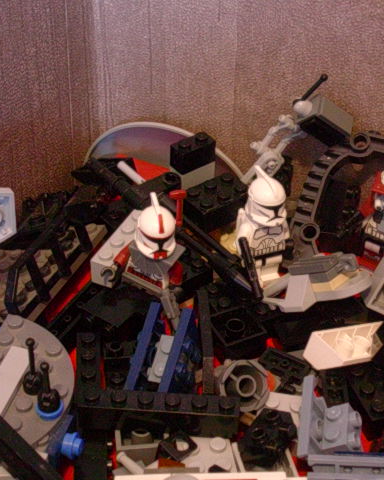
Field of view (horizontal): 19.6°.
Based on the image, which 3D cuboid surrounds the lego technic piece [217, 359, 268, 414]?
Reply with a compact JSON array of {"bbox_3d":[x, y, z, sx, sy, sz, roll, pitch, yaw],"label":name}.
[{"bbox_3d":[0.014,0.045,0.340,0.016,0.016,0.010,-9,1,-26],"label":"lego technic piece"}]

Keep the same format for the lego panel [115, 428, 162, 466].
[{"bbox_3d":[-0.016,0.062,0.340,0.016,0.011,0.016,-4,34,-7],"label":"lego panel"}]

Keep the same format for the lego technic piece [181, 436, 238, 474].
[{"bbox_3d":[0.004,0.066,0.327,0.016,0.005,0.016,-4,42,-6],"label":"lego technic piece"}]

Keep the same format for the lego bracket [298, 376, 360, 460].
[{"bbox_3d":[0.043,0.056,0.347,0.019,0.012,0.027,-3,37,-4],"label":"lego bracket"}]

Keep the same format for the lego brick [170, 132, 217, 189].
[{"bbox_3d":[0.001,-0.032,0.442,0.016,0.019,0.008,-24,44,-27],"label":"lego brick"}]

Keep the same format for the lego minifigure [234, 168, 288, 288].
[{"bbox_3d":[0.024,-0.004,0.371,0.024,0.044,0.013,-17,37,-23],"label":"lego minifigure"}]

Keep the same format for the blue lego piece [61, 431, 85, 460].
[{"bbox_3d":[-0.035,0.061,0.328,0.005,0.008,0.008,6,55,15],"label":"blue lego piece"}]

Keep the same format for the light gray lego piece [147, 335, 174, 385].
[{"bbox_3d":[-0.009,0.037,0.337,0.008,0.006,0.016,8,72,24],"label":"light gray lego piece"}]

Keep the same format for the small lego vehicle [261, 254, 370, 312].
[{"bbox_3d":[0.043,0.013,0.377,0.038,0.015,0.018,-4,38,-6],"label":"small lego vehicle"}]

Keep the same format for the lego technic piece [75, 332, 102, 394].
[{"bbox_3d":[-0.032,0.040,0.347,0.008,0.011,0.024,-1,40,-5],"label":"lego technic piece"}]

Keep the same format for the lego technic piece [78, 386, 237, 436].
[{"bbox_3d":[-0.010,0.051,0.333,0.048,0.011,0.008,4,40,-1],"label":"lego technic piece"}]

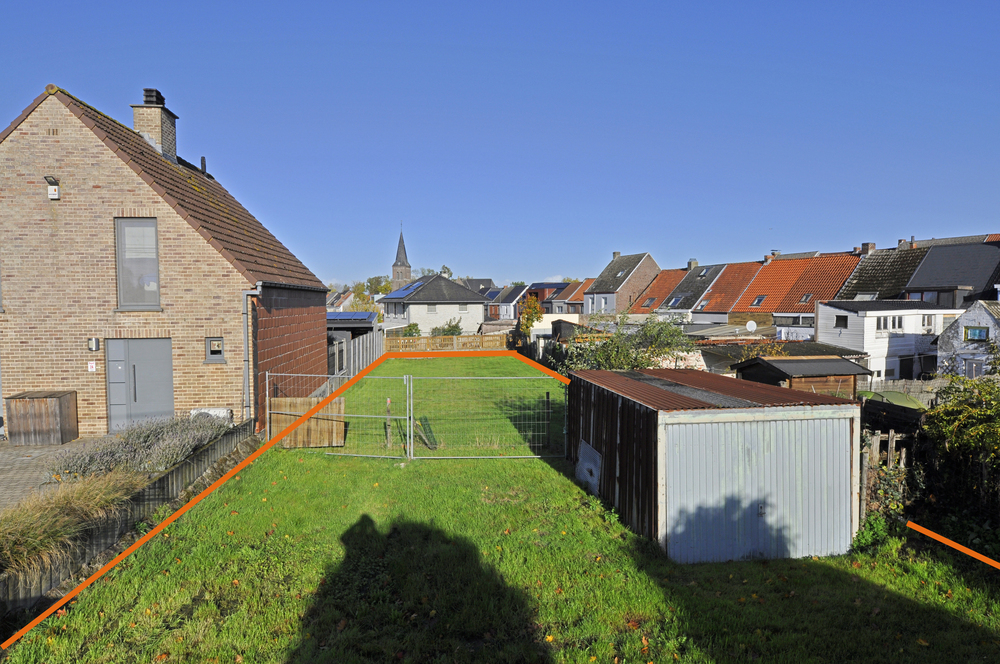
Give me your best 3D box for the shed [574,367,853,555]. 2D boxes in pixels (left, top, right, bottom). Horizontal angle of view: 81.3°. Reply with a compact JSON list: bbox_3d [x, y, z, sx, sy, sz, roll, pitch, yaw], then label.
[{"bbox_3d":[3.356,1.985,10.811,3.000,2.110,5.280,-1,3,-7],"label":"shed"}]

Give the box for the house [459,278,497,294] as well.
[{"bbox_3d":[-6.493,-10.692,181.802,11.000,10.800,9.000,-1,3,-20],"label":"house"}]

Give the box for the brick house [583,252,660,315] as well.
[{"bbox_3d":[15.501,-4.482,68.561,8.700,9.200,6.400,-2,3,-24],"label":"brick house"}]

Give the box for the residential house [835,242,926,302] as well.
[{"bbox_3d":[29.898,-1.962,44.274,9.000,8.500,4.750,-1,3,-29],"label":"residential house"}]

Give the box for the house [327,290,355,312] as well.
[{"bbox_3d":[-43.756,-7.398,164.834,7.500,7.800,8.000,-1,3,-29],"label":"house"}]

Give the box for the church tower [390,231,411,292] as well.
[{"bbox_3d":[-42.520,-25.610,249.030,6.200,34.500,6.200,-2,3,-25],"label":"church tower"}]

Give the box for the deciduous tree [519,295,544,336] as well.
[{"bbox_3d":[2.379,-0.601,44.018,1.950,4.400,1.950,0,3,0],"label":"deciduous tree"}]

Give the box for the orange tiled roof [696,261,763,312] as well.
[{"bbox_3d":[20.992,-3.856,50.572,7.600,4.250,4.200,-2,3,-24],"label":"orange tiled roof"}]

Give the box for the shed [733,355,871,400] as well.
[{"bbox_3d":[8.026,1.666,15.735,2.450,2.200,2.340,-1,3,-14],"label":"shed"}]

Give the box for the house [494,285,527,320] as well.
[{"bbox_3d":[4.295,-6.922,136.147,7.500,7.600,10.500,-2,3,-24],"label":"house"}]

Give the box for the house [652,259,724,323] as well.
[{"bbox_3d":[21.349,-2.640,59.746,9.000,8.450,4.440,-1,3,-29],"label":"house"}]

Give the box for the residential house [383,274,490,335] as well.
[{"bbox_3d":[-7.484,-2.839,63.769,9.400,6.700,11.800,-2,3,-25],"label":"residential house"}]

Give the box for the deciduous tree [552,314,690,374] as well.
[{"bbox_3d":[3.312,1.254,15.880,3.700,3.500,3.300,0,3,0],"label":"deciduous tree"}]

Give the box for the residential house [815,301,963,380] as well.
[{"bbox_3d":[23.220,0.623,34.727,10.500,4.800,2.800,-1,3,-29],"label":"residential house"}]

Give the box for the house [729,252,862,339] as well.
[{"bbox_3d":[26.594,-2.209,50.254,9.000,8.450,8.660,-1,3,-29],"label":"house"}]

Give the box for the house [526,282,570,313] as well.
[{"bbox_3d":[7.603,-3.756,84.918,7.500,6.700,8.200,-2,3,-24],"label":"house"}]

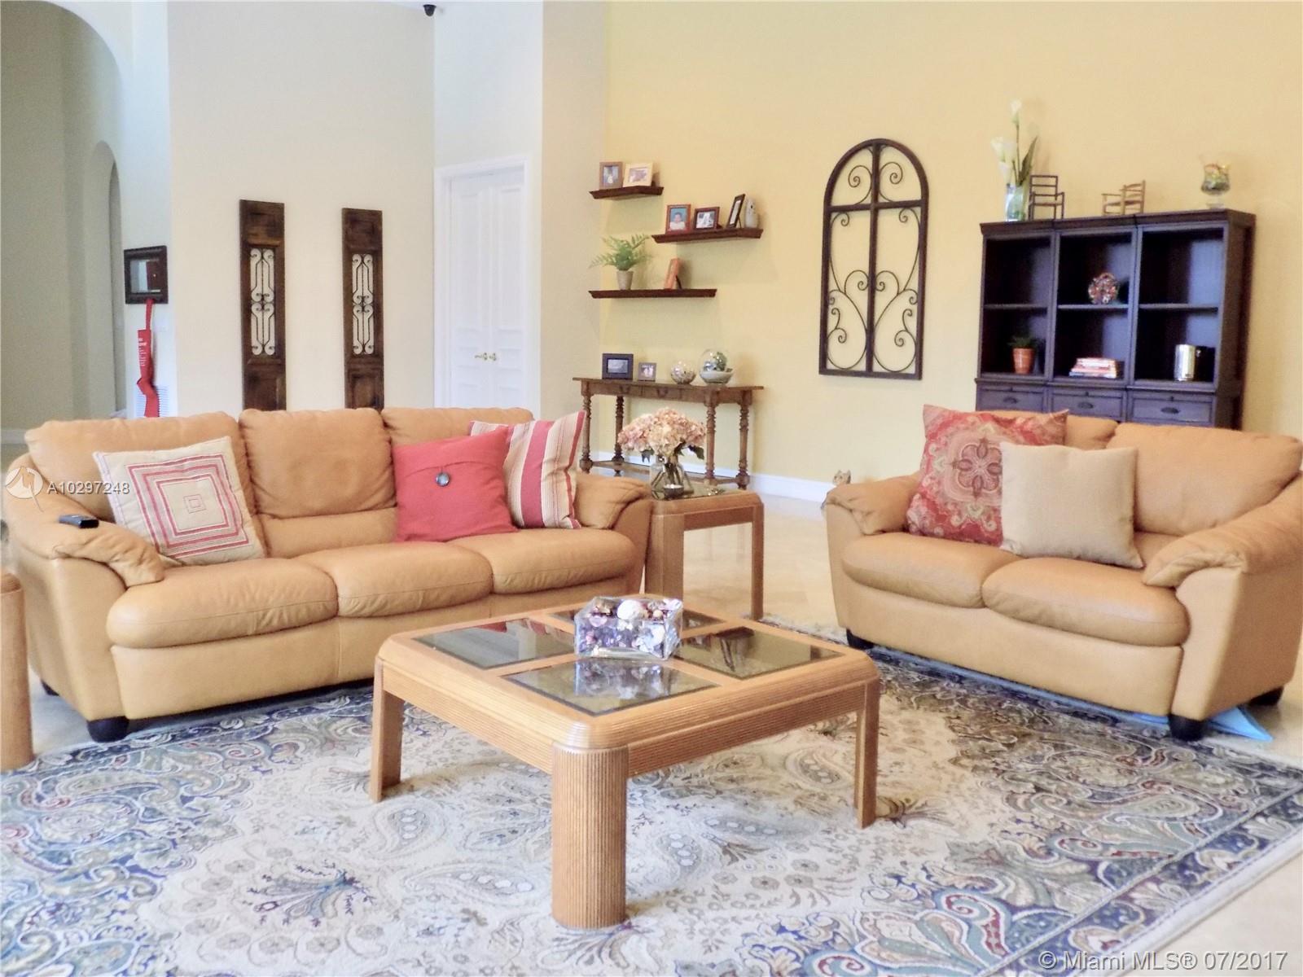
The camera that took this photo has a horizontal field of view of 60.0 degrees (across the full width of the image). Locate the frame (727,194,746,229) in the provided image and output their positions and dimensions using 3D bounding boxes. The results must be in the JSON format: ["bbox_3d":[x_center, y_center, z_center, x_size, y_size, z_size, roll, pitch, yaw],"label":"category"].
[{"bbox_3d":[0.635,-2.085,8.487,0.090,0.256,0.170,-2,8,-20],"label":"frame"}]

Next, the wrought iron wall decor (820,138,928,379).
[{"bbox_3d":[1.512,-1.563,7.718,0.035,1.604,0.866,-6,10,-43],"label":"wrought iron wall decor"}]

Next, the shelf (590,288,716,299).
[{"bbox_3d":[-0.007,-1.571,9.123,0.250,0.060,1.205,-8,12,-44],"label":"shelf"}]

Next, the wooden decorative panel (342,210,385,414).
[{"bbox_3d":[-2.503,-1.490,9.915,0.375,1.870,0.045,-8,12,-44],"label":"wooden decorative panel"}]

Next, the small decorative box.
[{"bbox_3d":[-0.051,0.327,2.647,0.210,0.091,0.199,3,8,10],"label":"small decorative box"}]

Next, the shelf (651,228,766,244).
[{"bbox_3d":[0.416,-1.921,8.630,0.255,0.060,0.920,-8,12,-44],"label":"shelf"}]

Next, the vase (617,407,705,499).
[{"bbox_3d":[0.042,-0.149,4.479,0.341,0.337,0.300,1,7,0],"label":"vase"}]

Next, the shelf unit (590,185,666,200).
[{"bbox_3d":[-0.204,-2.405,9.207,0.255,0.060,0.615,-8,12,-44],"label":"shelf unit"}]

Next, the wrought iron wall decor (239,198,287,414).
[{"bbox_3d":[-3.175,-1.430,9.270,0.370,1.803,0.045,-6,10,-43],"label":"wrought iron wall decor"}]

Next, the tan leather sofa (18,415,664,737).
[{"bbox_3d":[-1.149,0.202,4.341,2.200,0.920,0.910,-6,11,-35],"label":"tan leather sofa"}]

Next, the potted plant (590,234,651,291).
[{"bbox_3d":[-0.250,-1.879,9.389,0.370,0.455,0.430,-6,10,-43],"label":"potted plant"}]

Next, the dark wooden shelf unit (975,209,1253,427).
[{"bbox_3d":[2.564,-0.575,6.478,0.400,1.889,1.390,-8,12,-44],"label":"dark wooden shelf unit"}]

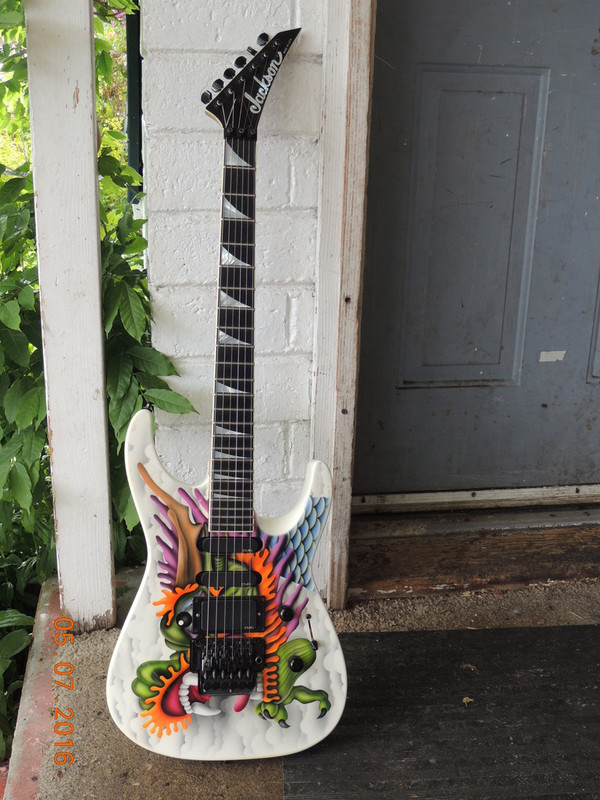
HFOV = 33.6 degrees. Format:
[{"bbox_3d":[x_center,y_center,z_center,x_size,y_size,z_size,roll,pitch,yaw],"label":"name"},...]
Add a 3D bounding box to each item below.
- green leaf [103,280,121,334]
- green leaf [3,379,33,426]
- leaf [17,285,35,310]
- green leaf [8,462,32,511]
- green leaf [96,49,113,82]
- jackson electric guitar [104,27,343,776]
[{"bbox_3d":[-0.290,-0.143,1.550,0.032,0.097,0.020,10,12,-11],"label":"green leaf"},{"bbox_3d":[-0.472,0.003,1.650,0.043,0.084,0.020,9,12,-16],"label":"green leaf"},{"bbox_3d":[-0.460,-0.172,1.680,0.031,0.050,0.020,-25,12,-12],"label":"leaf"},{"bbox_3d":[-0.460,0.143,1.640,0.034,0.090,0.020,-20,12,-16],"label":"green leaf"},{"bbox_3d":[-0.301,-0.519,1.550,0.025,0.060,0.020,-11,11,-7],"label":"green leaf"},{"bbox_3d":[-0.093,-0.013,1.272,0.306,0.937,0.066,1,-2,0],"label":"jackson electric guitar"}]

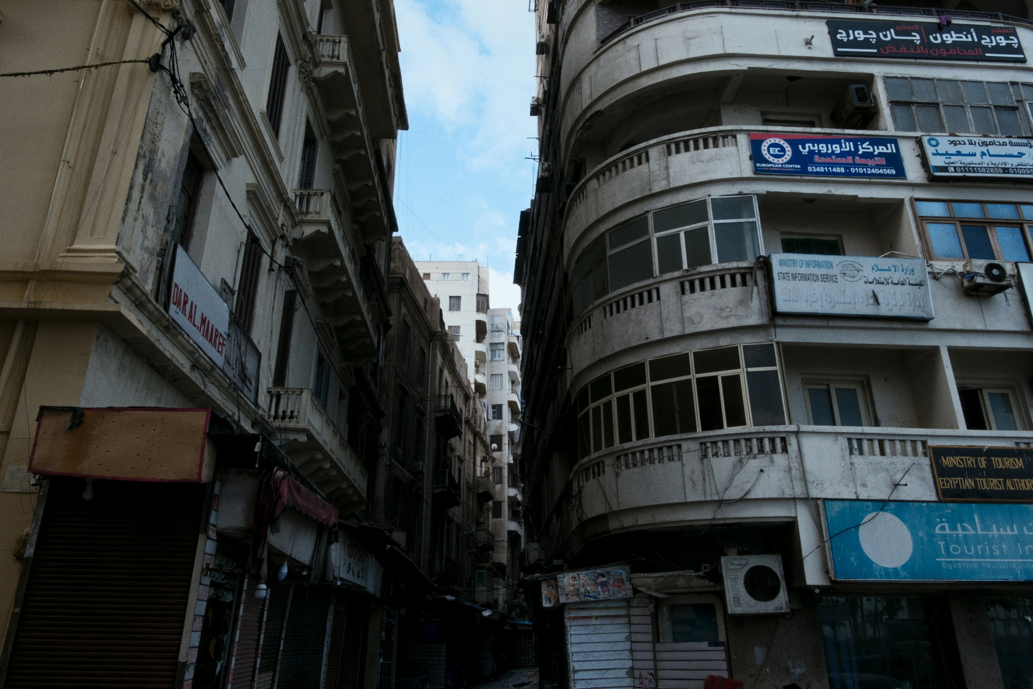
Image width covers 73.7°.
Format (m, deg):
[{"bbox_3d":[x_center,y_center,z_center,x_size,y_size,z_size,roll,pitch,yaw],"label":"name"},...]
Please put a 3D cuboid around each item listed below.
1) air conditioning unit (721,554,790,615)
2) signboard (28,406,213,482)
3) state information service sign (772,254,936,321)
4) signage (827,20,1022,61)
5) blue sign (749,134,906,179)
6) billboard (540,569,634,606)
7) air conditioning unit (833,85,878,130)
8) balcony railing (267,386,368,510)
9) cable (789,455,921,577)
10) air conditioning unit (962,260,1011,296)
[{"bbox_3d":[3.766,3.795,10.892,0.900,0.840,0.360,-5,-22,13],"label":"air conditioning unit"},{"bbox_3d":[-4.095,1.062,7.263,1.739,0.728,0.300,1,-21,-3],"label":"signboard"},{"bbox_3d":[6.149,-1.046,12.691,2.917,1.205,0.180,1,-17,-3],"label":"state information service sign"},{"bbox_3d":[8.991,-6.629,15.123,4.295,1.015,0.070,1,-21,-3],"label":"signage"},{"bbox_3d":[6.237,-3.769,13.859,3.078,0.974,0.070,1,-21,-3],"label":"blue sign"},{"bbox_3d":[1.089,3.773,10.732,1.420,0.540,0.180,1,-21,-3],"label":"billboard"},{"bbox_3d":[7.364,-5.146,15.051,0.350,0.570,0.830,1,-21,-3],"label":"air conditioning unit"},{"bbox_3d":[-4.883,2.832,17.714,0.882,0.990,7.686,1,-21,-3],"label":"balcony railing"},{"bbox_3d":[5.527,2.725,11.144,2.200,1.983,0.280,1,-21,-3],"label":"cable"},{"bbox_3d":[8.747,-1.294,12.842,0.690,0.510,0.280,1,-21,-3],"label":"air conditioning unit"}]

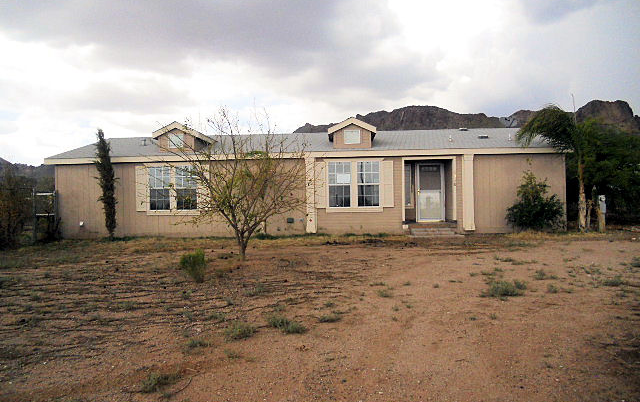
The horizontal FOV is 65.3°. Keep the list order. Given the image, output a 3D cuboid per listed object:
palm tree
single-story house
[{"bbox_3d":[7.966,-1.136,17.135,2.409,4.400,2.288,-1,1,0],"label":"palm tree"},{"bbox_3d":[-0.376,-0.900,21.316,18.056,4.100,8.900,-1,1,3],"label":"single-story house"}]

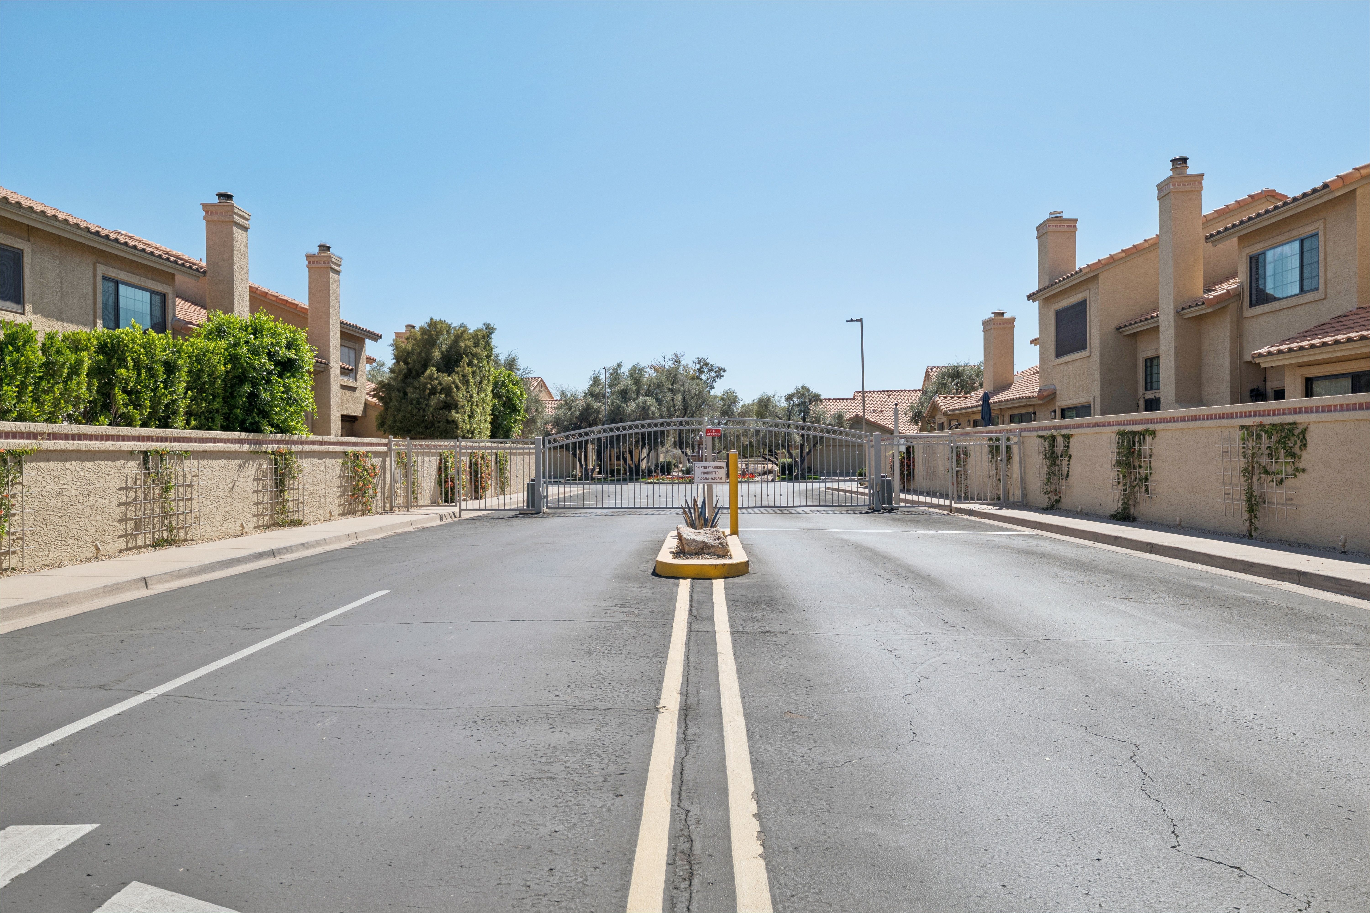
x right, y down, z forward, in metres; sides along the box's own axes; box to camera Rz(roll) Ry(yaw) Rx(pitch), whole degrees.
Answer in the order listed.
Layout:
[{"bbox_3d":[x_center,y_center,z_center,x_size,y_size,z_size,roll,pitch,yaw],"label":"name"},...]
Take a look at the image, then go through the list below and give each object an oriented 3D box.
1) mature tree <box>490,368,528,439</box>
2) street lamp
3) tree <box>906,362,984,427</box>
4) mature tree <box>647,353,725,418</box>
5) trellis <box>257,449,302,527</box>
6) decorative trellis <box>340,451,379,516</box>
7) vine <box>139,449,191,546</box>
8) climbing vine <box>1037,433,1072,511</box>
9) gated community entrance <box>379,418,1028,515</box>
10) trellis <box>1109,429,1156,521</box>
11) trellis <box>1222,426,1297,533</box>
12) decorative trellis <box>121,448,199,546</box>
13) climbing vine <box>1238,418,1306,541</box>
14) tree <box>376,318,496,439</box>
[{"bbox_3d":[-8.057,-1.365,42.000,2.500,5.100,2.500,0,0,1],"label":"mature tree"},{"bbox_3d":[7.561,-2.470,42.000,0.820,7.300,0.350,0,0,1],"label":"street lamp"},{"bbox_3d":[14.422,-2.100,52.000,4.600,6.200,4.400,0,0,1],"label":"tree"},{"bbox_3d":[0.064,-2.525,57.000,4.800,7.400,4.600,0,0,1],"label":"mature tree"},{"bbox_3d":[-6.995,0.546,16.450,0.220,1.313,1.620,0,0,1],"label":"trellis"},{"bbox_3d":[-6.886,0.555,20.150,0.300,1.380,1.450,0,0,1],"label":"decorative trellis"},{"bbox_3d":[-7.022,0.550,12.800,0.260,1.300,1.150,0,0,1],"label":"vine"},{"bbox_3d":[7.545,0.329,19.500,0.280,1.603,1.350,0,0,0],"label":"climbing vine"},{"bbox_3d":[0.480,0.245,22.500,15.200,2.270,0.500,0,0,1],"label":"gated community entrance"},{"bbox_3d":[7.594,0.336,16.200,0.220,1.550,1.600,0,0,0],"label":"trellis"},{"bbox_3d":[7.625,0.260,12.709,0.150,1.250,1.720,0,0,1],"label":"trellis"},{"bbox_3d":[-7.169,0.578,13.116,0.140,1.240,1.720,0,0,1],"label":"decorative trellis"},{"bbox_3d":[7.565,0.329,12.300,0.280,1.549,1.050,0,0,0],"label":"climbing vine"},{"bbox_3d":[-8.737,-1.750,33.000,3.800,5.876,3.800,0,0,1],"label":"tree"}]

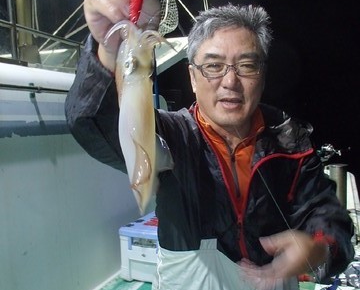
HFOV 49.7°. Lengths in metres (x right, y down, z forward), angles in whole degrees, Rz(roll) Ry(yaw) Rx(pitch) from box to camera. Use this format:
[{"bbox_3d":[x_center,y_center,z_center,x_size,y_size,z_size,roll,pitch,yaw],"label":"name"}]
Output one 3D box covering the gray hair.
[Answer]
[{"bbox_3d":[0.103,-0.218,0.872,0.177,0.175,0.205,-1,13,-3],"label":"gray hair"}]

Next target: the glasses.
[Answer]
[{"bbox_3d":[0.093,-0.160,0.823,0.138,0.040,0.135,-1,13,-3],"label":"glasses"}]

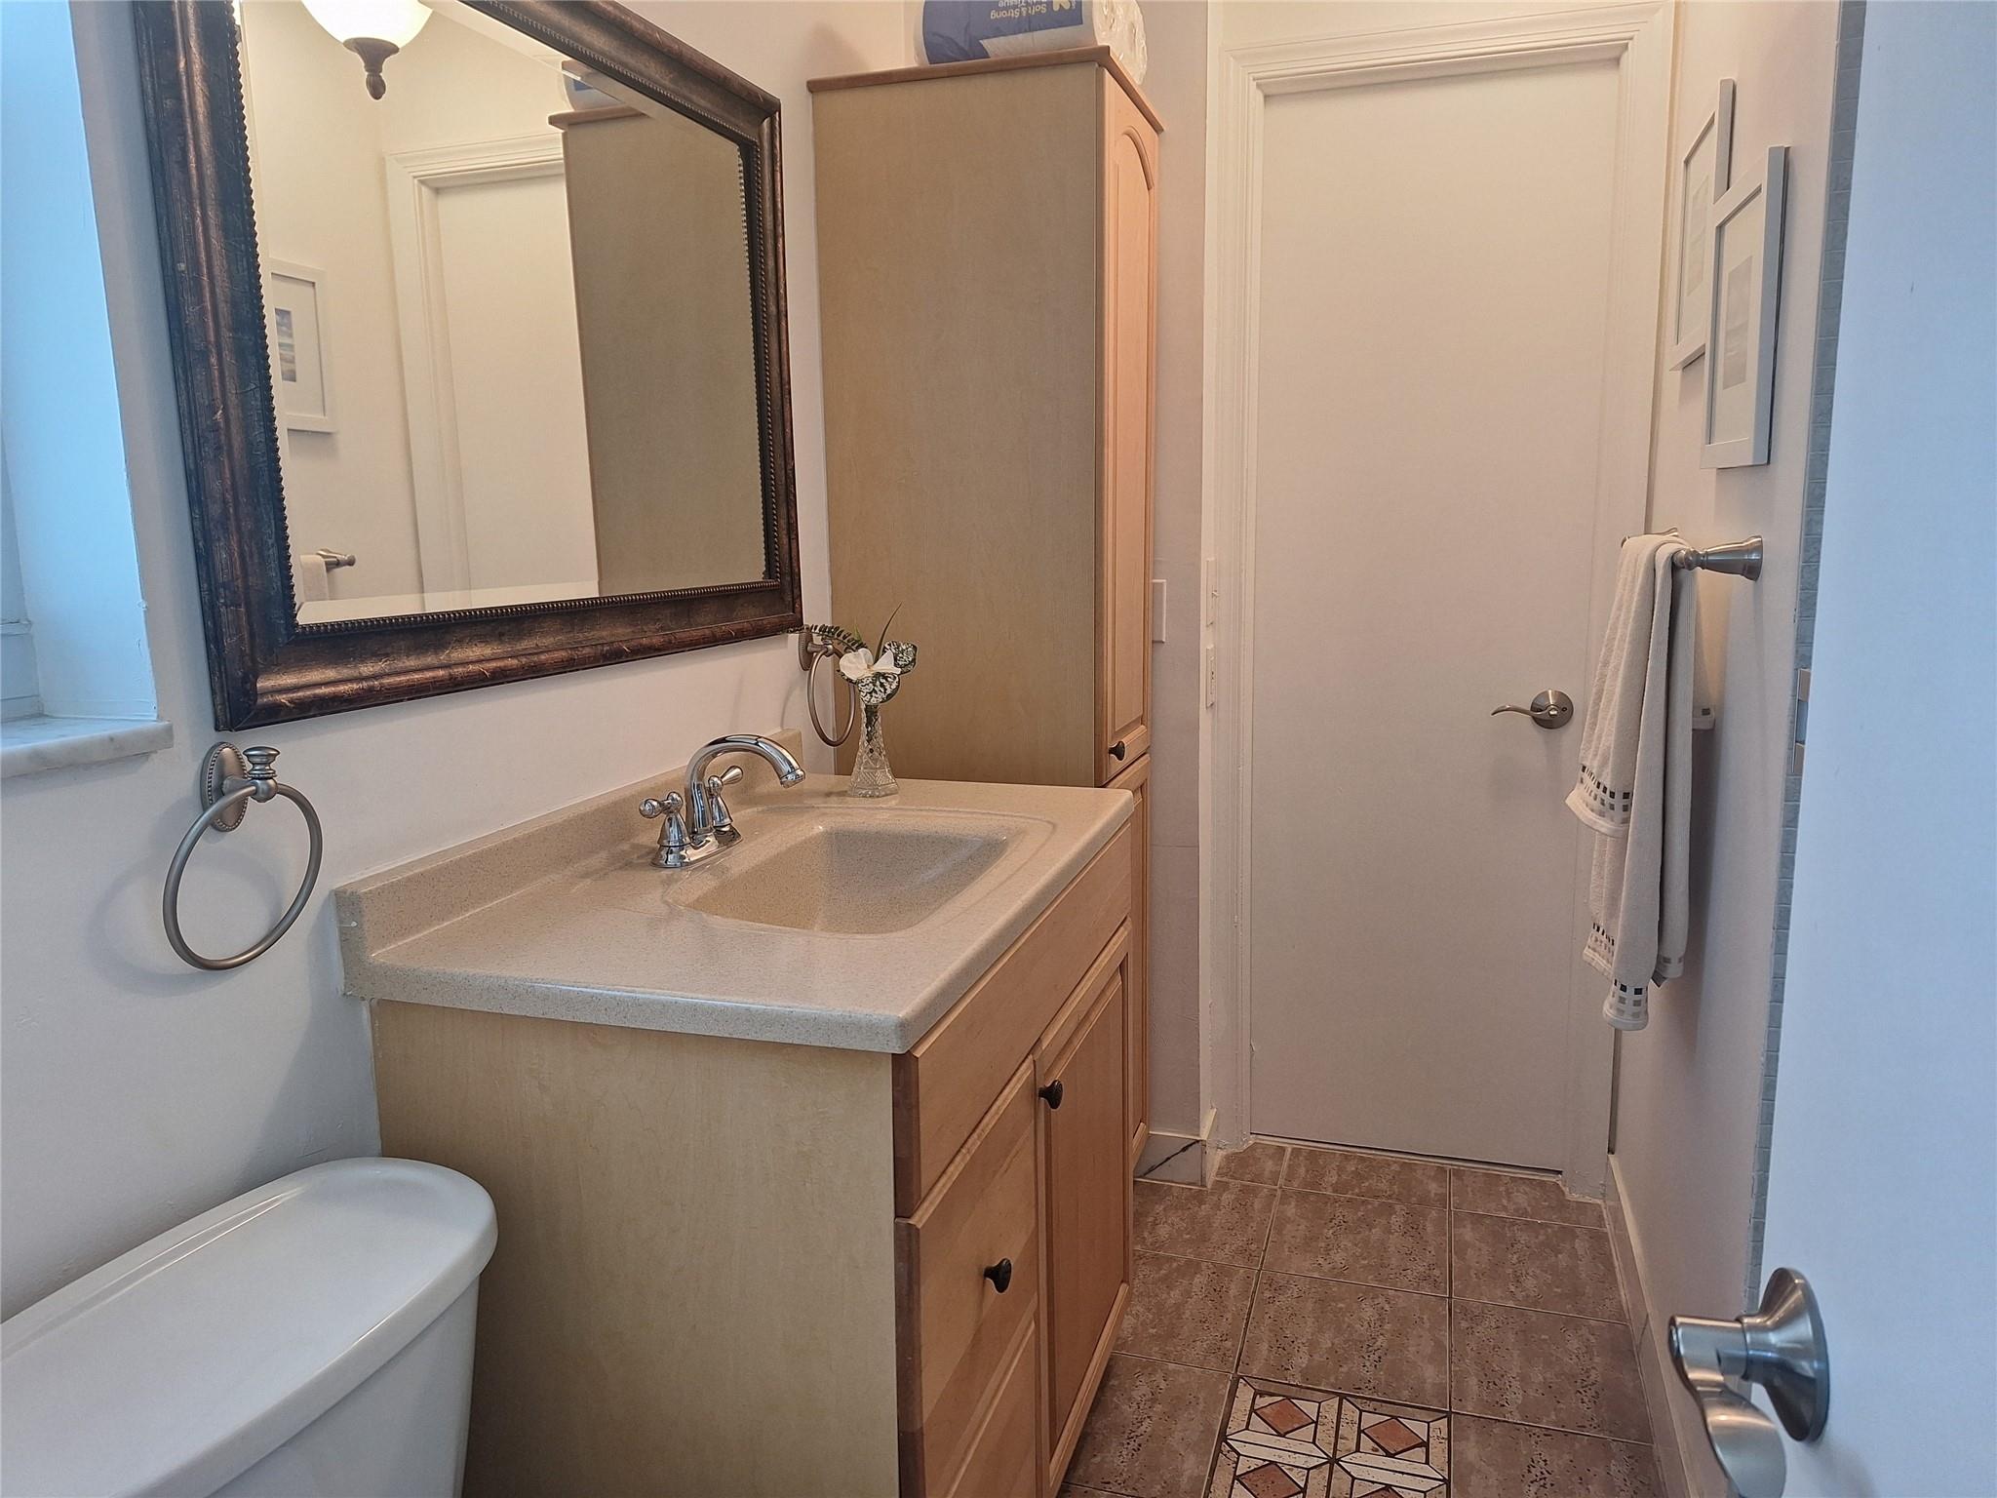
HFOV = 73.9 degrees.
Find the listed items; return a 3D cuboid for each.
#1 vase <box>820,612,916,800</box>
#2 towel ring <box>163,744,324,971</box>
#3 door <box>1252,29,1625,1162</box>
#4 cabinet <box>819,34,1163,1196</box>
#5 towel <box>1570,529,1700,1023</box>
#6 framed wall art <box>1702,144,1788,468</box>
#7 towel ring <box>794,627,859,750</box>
[{"bbox_3d":[-0.188,-0.067,1.932,0.140,0.265,0.110,2,10,18],"label":"vase"},{"bbox_3d":[-0.593,0.086,1.044,0.062,0.182,0.153,2,9,17],"label":"towel ring"},{"bbox_3d":[0.796,-0.191,2.526,0.610,2.030,0.045,2,10,18],"label":"door"},{"bbox_3d":[0.012,-0.075,2.282,0.475,1.920,0.385,2,10,18],"label":"cabinet"},{"bbox_3d":[0.818,0.026,1.716,0.115,0.600,0.350,2,10,18],"label":"towel"},{"bbox_3d":[0.855,-0.488,1.527,0.020,0.325,0.310,2,10,18],"label":"framed wall art"},{"bbox_3d":[-0.281,-0.095,2.044,0.066,0.186,0.153,2,9,17],"label":"towel ring"}]

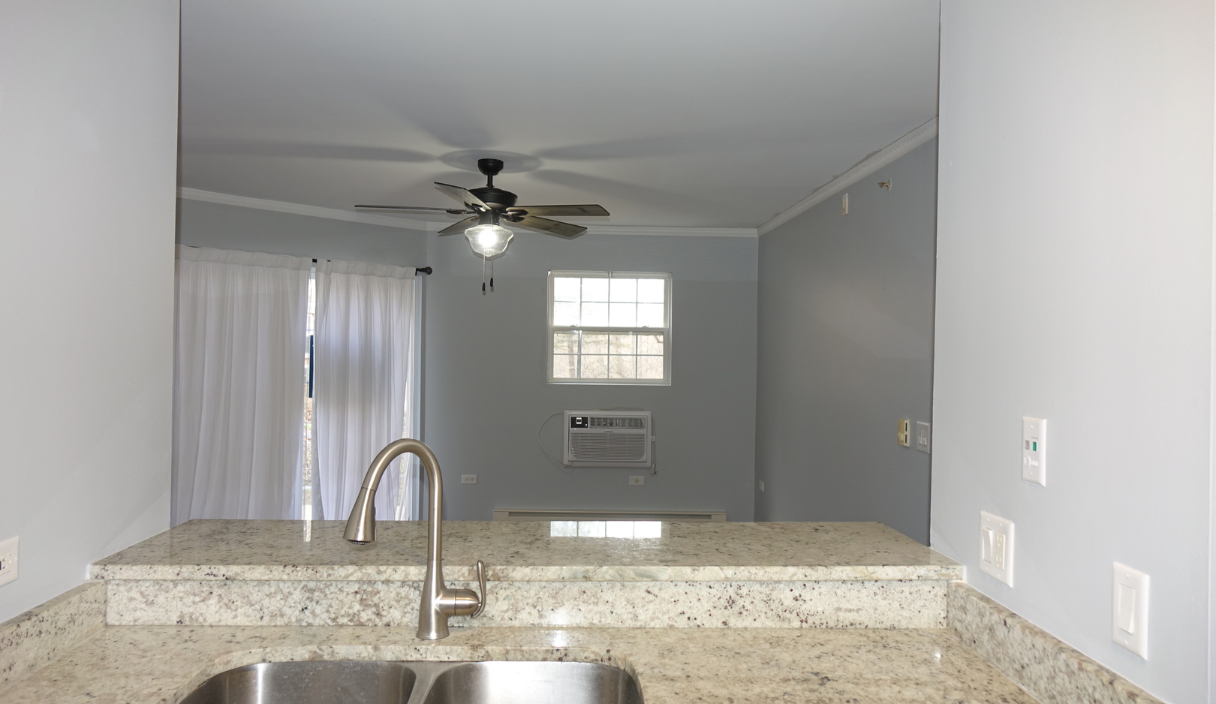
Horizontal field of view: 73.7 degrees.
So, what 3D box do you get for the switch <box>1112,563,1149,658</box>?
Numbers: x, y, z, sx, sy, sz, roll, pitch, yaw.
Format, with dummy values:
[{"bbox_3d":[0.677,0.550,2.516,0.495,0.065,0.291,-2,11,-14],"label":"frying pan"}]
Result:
[{"bbox_3d":[0.732,0.361,1.136,0.012,0.115,0.071,1,1,-2],"label":"switch"}]

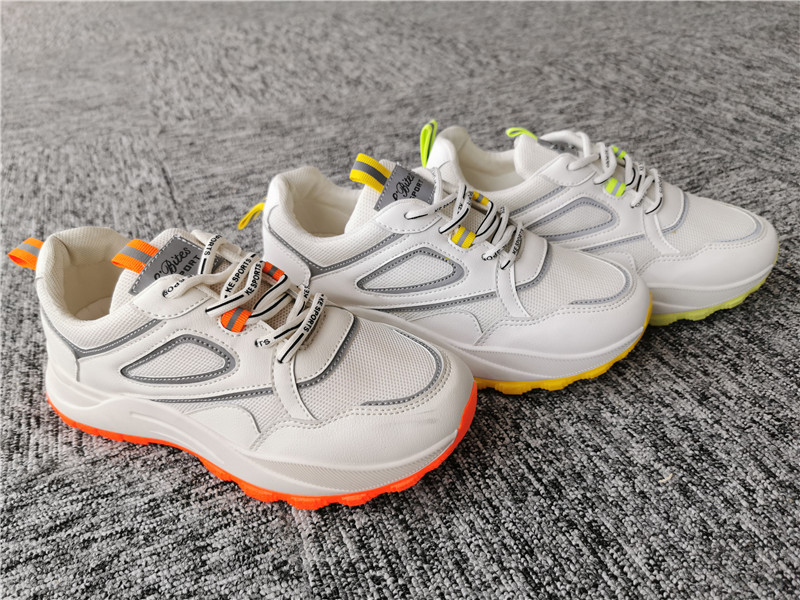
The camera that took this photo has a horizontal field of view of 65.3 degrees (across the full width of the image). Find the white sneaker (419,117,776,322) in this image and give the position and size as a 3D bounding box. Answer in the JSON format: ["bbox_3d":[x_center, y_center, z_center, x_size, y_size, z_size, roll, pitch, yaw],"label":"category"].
[{"bbox_3d":[0.140,-0.066,0.468,0.278,0.115,0.105,6,35,12],"label":"white sneaker"}]

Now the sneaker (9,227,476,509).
[{"bbox_3d":[-0.095,0.023,0.344,0.278,0.115,0.105,7,35,13],"label":"sneaker"}]

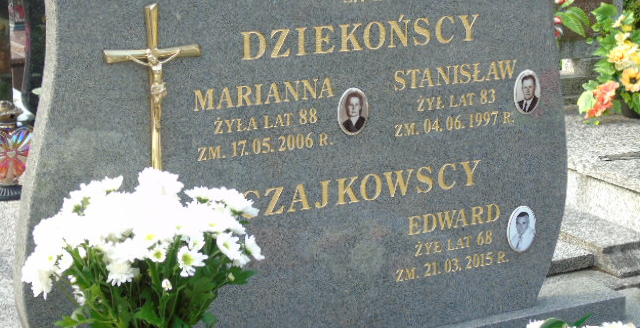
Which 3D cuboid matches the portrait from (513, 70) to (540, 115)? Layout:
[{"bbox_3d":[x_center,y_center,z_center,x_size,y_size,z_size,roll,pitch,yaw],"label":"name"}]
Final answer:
[{"bbox_3d":[0.488,-0.168,3.073,0.075,0.105,0.010,-7,15,-27],"label":"portrait"}]

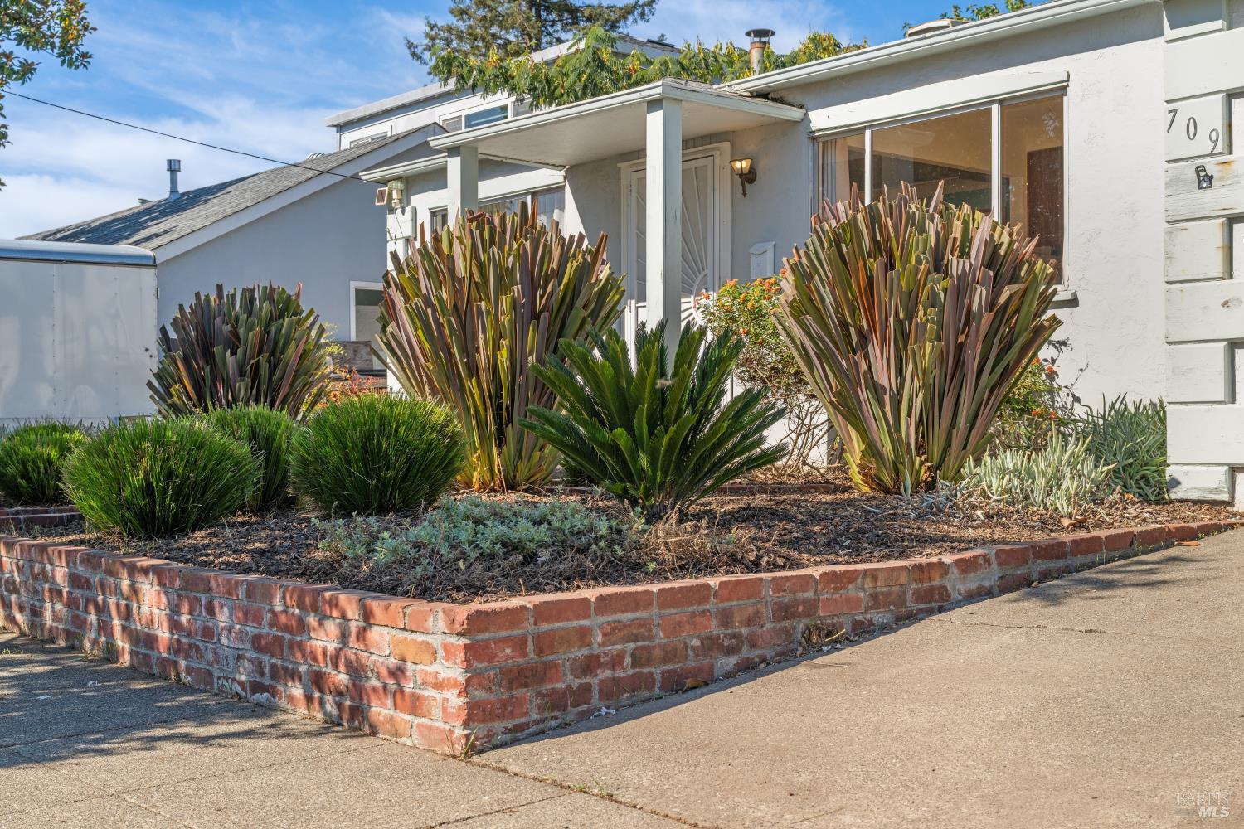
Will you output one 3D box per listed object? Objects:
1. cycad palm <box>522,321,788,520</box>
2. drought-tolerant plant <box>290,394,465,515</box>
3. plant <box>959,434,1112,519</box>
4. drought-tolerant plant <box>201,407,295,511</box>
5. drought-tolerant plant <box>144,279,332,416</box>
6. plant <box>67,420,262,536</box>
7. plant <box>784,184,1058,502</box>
[{"bbox_3d":[0.141,0.021,6.450,1.144,0.844,1.122,0,-1,0],"label":"cycad palm"},{"bbox_3d":[-1.119,0.182,6.800,0.793,0.546,0.769,0,-1,0],"label":"drought-tolerant plant"},{"bbox_3d":[1.700,0.249,6.100,0.636,0.336,0.541,0,-1,0],"label":"plant"},{"bbox_3d":[-1.814,0.213,7.250,0.629,0.507,0.629,0,-1,0],"label":"drought-tolerant plant"},{"bbox_3d":[-2.538,-0.214,9.900,1.224,1.321,1.163,0,-1,0],"label":"drought-tolerant plant"},{"bbox_3d":[-1.849,0.253,5.950,0.774,0.470,0.751,0,-1,0],"label":"plant"},{"bbox_3d":[1.521,-0.395,7.600,1.442,1.571,1.370,0,-1,0],"label":"plant"}]

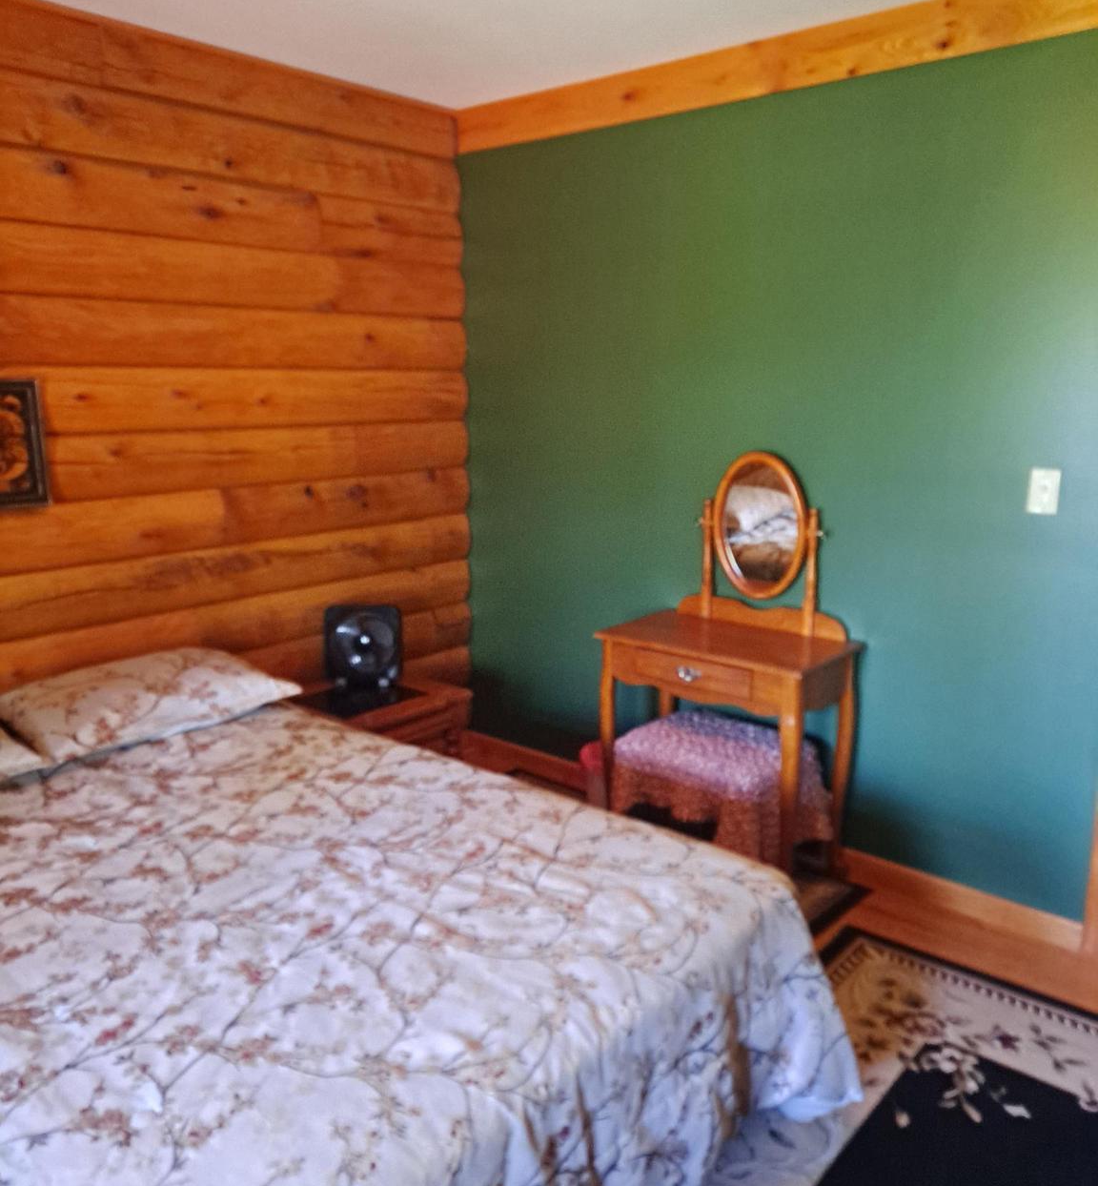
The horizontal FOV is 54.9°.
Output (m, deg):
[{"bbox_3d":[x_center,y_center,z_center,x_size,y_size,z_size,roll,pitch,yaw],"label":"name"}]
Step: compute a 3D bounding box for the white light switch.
[{"bbox_3d":[1.263,-0.257,2.700,0.071,0.114,0.012,10,15,41],"label":"white light switch"}]

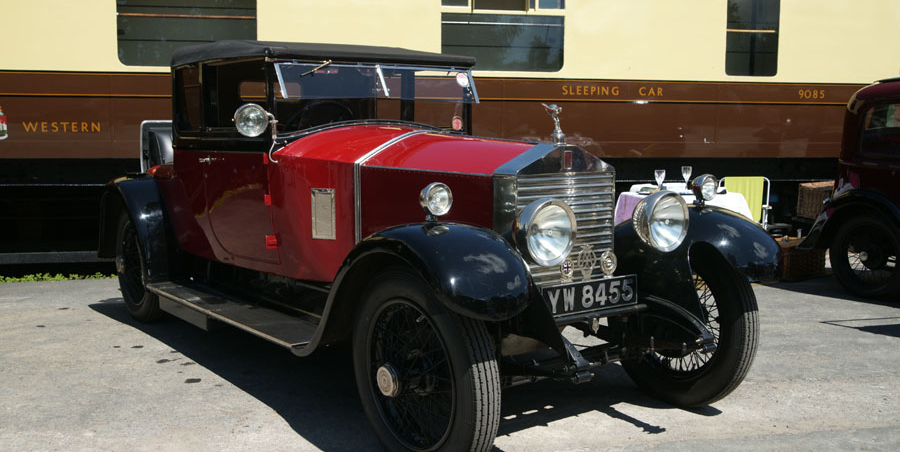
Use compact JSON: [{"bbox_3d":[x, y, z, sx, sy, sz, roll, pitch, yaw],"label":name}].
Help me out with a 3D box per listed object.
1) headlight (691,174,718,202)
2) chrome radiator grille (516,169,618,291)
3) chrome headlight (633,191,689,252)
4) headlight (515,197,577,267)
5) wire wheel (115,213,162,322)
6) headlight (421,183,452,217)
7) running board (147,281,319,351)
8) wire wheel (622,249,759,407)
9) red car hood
[{"bbox_3d":[1.120,-0.171,3.925,0.118,0.118,0.105,-5,8,-36],"label":"headlight"},{"bbox_3d":[0.461,0.029,3.594,0.545,0.510,0.090,-5,8,-36],"label":"chrome radiator grille"},{"bbox_3d":[0.830,-0.025,3.626,0.250,0.250,0.190,-5,8,-36],"label":"chrome headlight"},{"bbox_3d":[0.313,0.017,3.246,0.250,0.250,0.190,-5,8,-36],"label":"headlight"},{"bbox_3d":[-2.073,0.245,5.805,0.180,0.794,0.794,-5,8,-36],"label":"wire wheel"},{"bbox_3d":[-0.067,-0.096,3.051,0.118,0.118,0.105,-5,8,-36],"label":"headlight"},{"bbox_3d":[-1.160,0.457,4.705,0.310,0.050,1.960,-5,8,-36],"label":"running board"},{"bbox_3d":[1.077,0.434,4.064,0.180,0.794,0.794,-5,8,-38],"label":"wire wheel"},{"bbox_3d":[-0.035,-0.391,4.224,1.050,0.235,1.420,-5,8,-36],"label":"red car hood"}]

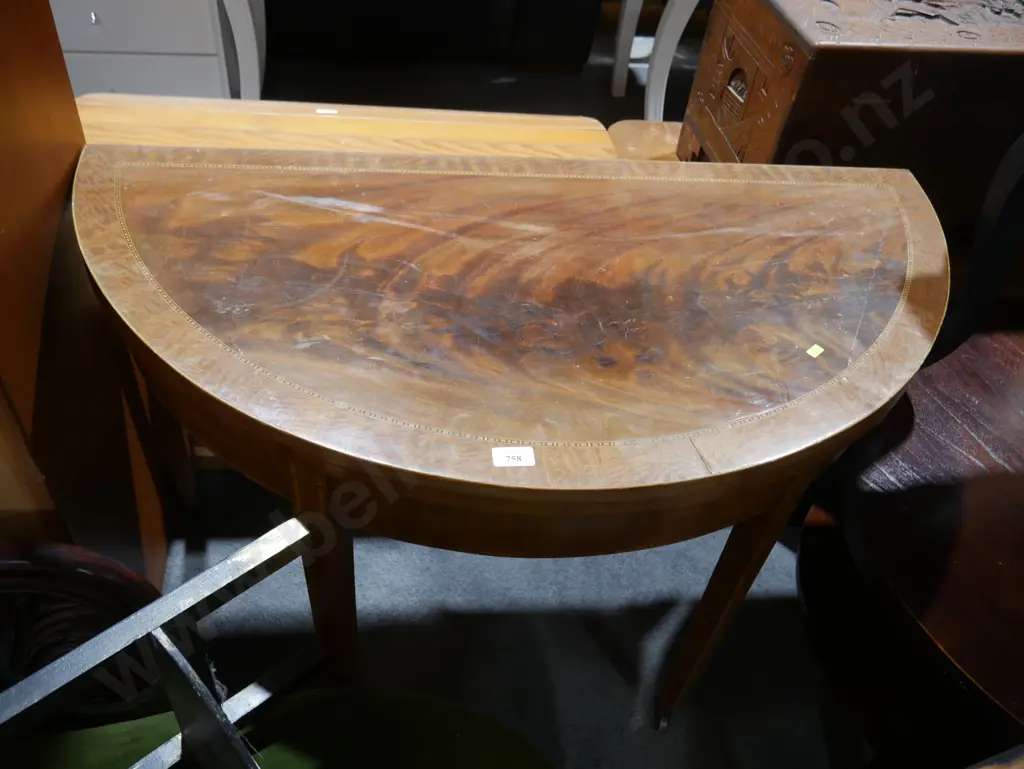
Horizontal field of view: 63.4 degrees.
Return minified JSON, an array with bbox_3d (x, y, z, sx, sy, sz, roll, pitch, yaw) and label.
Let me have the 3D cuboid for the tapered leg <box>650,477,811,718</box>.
[{"bbox_3d":[0.267,0.321,1.122,0.041,0.668,0.041,-23,53,-27],"label":"tapered leg"}]

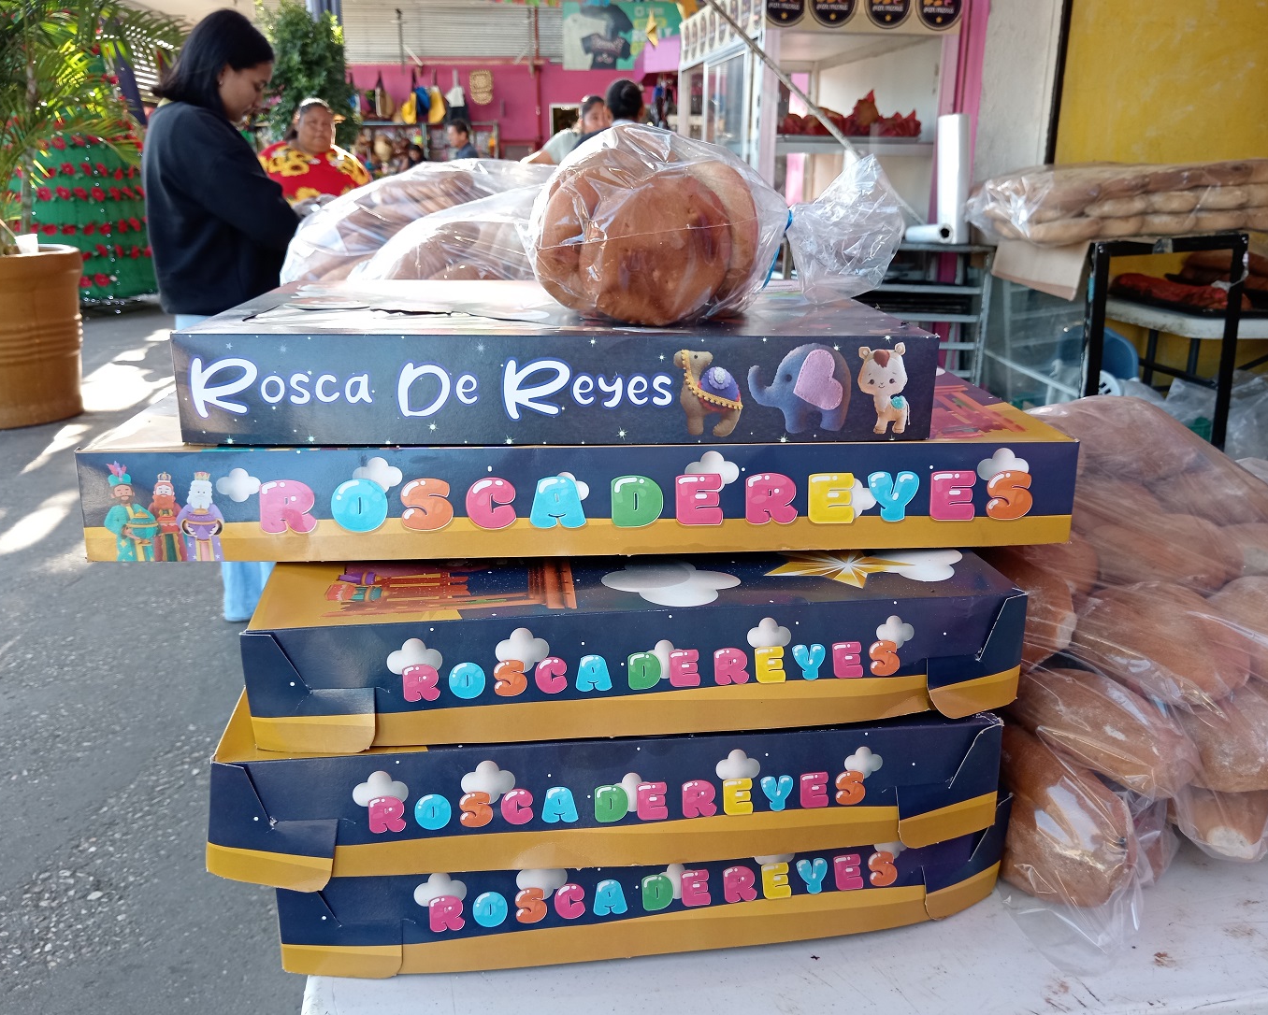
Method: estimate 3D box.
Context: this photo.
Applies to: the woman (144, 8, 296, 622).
[{"bbox_3d":[-1.034,-0.434,2.744,0.400,1.576,0.450,-4,18,-16],"label":"woman"}]

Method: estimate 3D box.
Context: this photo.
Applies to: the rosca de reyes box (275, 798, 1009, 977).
[{"bbox_3d":[-0.010,0.189,0.799,0.460,0.071,0.304,-2,17,-12],"label":"rosca de reyes box"}]

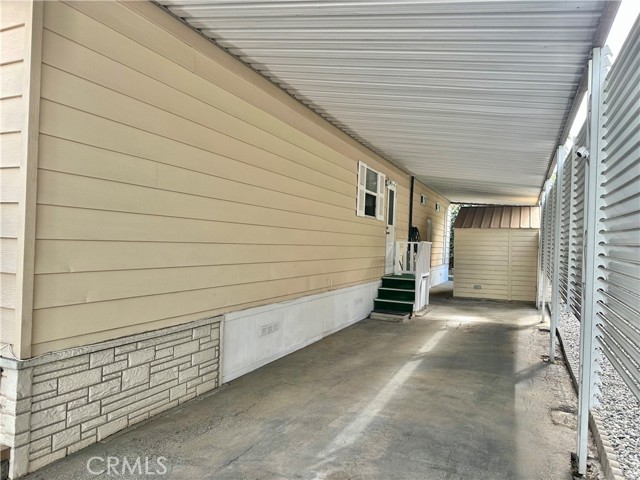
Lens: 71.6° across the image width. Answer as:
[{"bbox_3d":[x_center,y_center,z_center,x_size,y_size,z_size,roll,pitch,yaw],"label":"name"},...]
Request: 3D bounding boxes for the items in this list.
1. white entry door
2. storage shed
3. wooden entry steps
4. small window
[{"bbox_3d":[1.597,-0.209,9.959,0.080,1.980,0.800,2,0,24],"label":"white entry door"},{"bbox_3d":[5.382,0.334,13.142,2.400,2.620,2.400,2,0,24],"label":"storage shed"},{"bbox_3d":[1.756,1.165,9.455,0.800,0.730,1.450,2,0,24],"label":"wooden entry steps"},{"bbox_3d":[1.043,-0.897,8.578,0.080,0.980,1.670,2,0,24],"label":"small window"}]

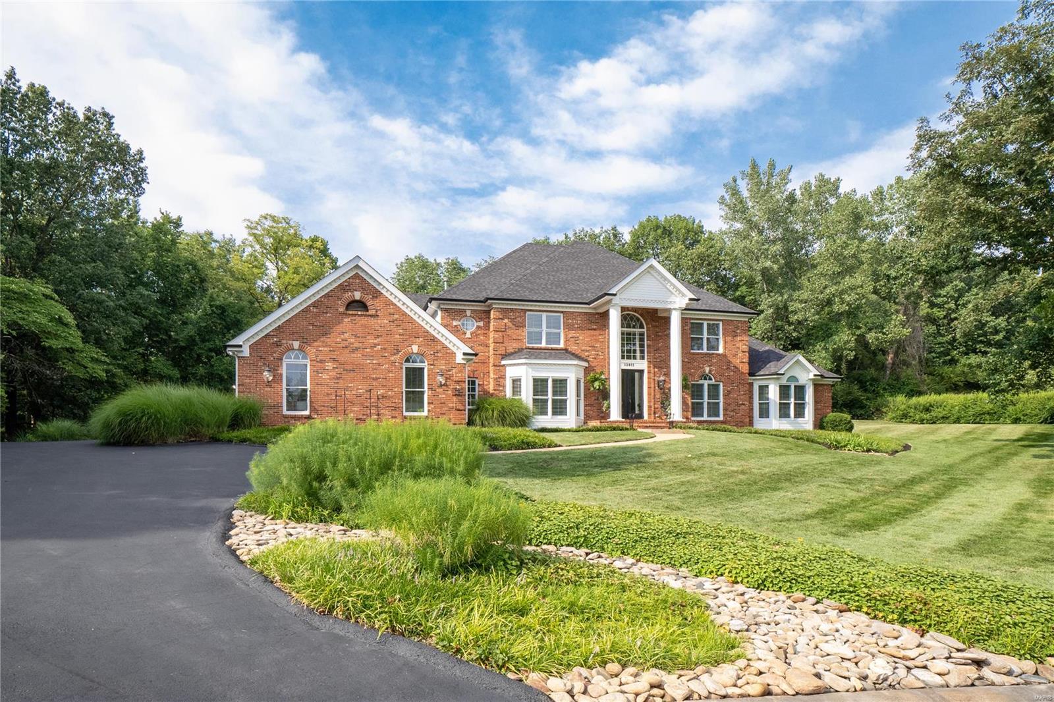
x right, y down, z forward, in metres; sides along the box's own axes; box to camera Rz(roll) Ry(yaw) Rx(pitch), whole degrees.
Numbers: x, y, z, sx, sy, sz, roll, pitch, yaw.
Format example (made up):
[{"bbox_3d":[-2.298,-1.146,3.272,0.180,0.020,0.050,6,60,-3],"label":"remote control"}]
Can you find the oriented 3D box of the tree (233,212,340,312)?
[{"bbox_3d":[-17.695,-2.297,43.000,8.000,15.200,8.000,1,-4,-14],"label":"tree"}]

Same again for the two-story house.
[{"bbox_3d":[2.000,-1.350,31.400,29.500,10.600,15.500,1,-4,-14],"label":"two-story house"}]

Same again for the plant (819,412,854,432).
[{"bbox_3d":[16.377,3.770,31.000,1.750,1.150,1.700,1,-4,-14],"label":"plant"}]

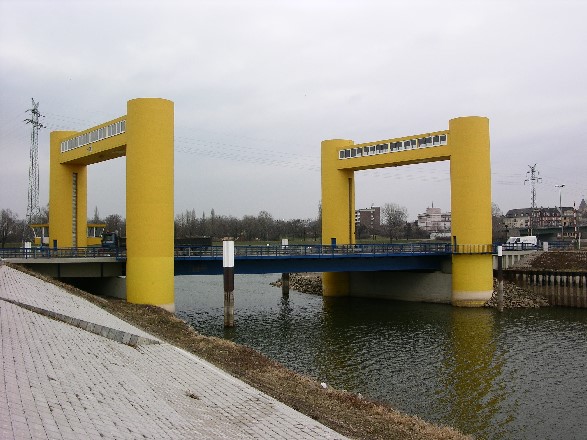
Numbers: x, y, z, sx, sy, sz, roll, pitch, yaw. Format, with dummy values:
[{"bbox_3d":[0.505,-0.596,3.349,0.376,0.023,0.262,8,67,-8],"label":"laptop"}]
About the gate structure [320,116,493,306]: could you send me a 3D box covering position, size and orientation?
[{"bbox_3d":[14.350,-0.549,80.965,4.800,22.790,26.560,2,-3,-44],"label":"gate structure"}]

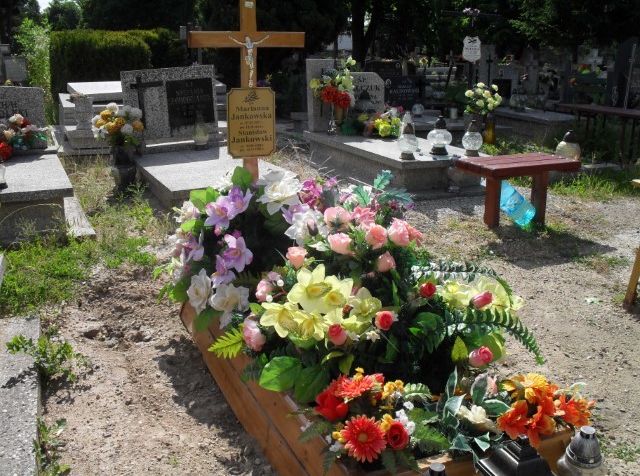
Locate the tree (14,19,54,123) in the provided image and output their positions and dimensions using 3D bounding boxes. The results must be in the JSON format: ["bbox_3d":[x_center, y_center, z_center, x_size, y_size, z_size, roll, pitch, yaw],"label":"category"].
[{"bbox_3d":[-4.236,-2.455,9.600,0.650,1.650,0.650,-7,18,-24],"label":"tree"}]

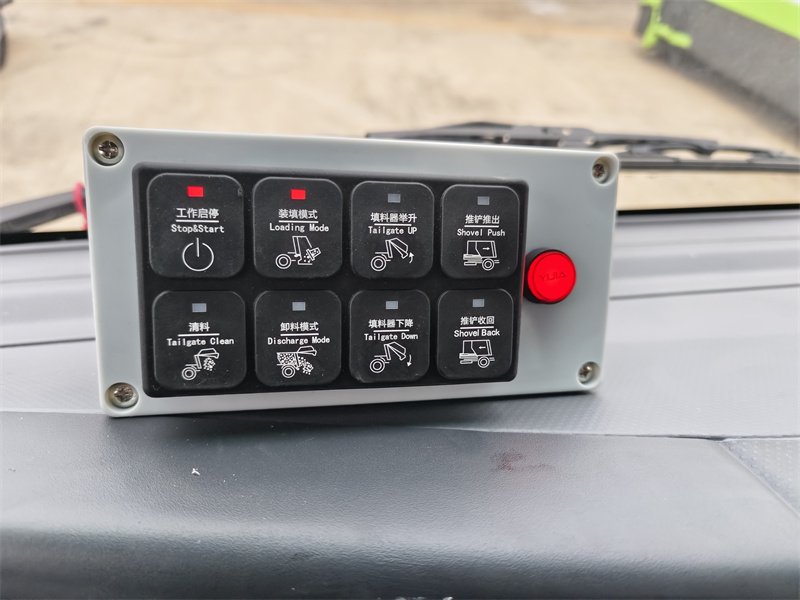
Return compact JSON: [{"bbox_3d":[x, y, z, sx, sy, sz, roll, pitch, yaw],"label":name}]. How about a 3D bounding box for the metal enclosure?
[{"bbox_3d":[-0.015,-0.014,0.237,0.205,0.103,0.074,-1,9,-12],"label":"metal enclosure"}]

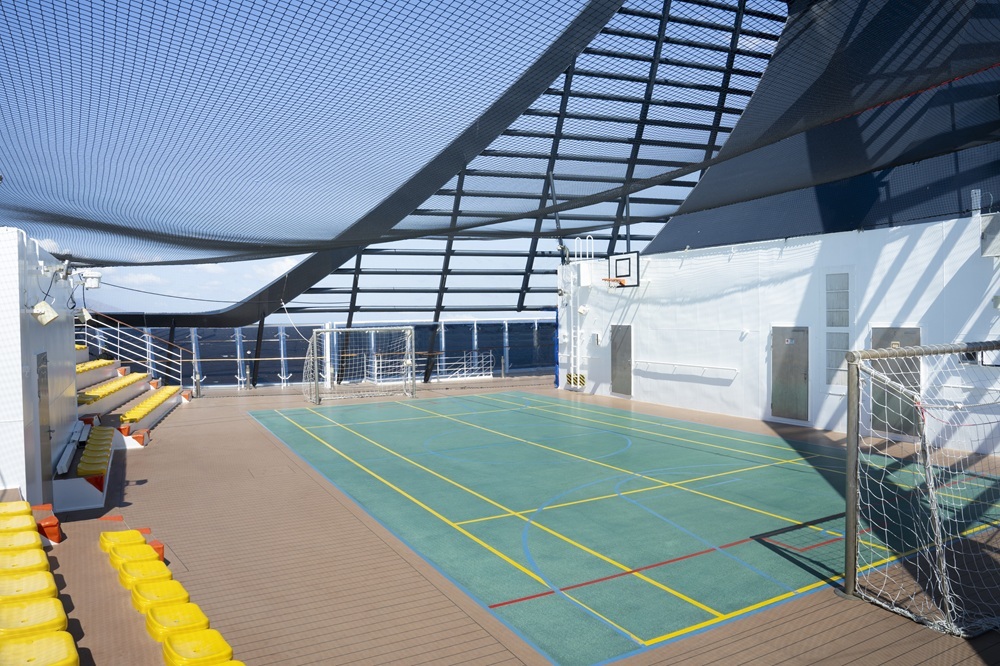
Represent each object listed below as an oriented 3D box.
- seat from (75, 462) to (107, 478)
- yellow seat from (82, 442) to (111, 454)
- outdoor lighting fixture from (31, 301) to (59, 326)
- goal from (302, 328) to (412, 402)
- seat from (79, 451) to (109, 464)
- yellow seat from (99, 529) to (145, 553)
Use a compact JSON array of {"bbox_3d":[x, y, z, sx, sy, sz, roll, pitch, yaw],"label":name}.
[{"bbox_3d":[-5.276,1.762,8.627,0.350,0.120,0.440,-2,2,-29],"label":"seat"},{"bbox_3d":[-5.917,1.729,9.804,0.350,0.120,0.440,-2,2,-29],"label":"yellow seat"},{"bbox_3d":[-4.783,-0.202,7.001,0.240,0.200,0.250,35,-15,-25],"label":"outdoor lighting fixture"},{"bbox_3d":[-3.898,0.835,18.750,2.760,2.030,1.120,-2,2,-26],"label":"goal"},{"bbox_3d":[-5.508,1.750,9.059,0.350,0.120,0.440,-2,2,-29],"label":"seat"},{"bbox_3d":[-3.282,1.817,5.803,0.350,0.120,0.445,-2,3,-38],"label":"yellow seat"}]

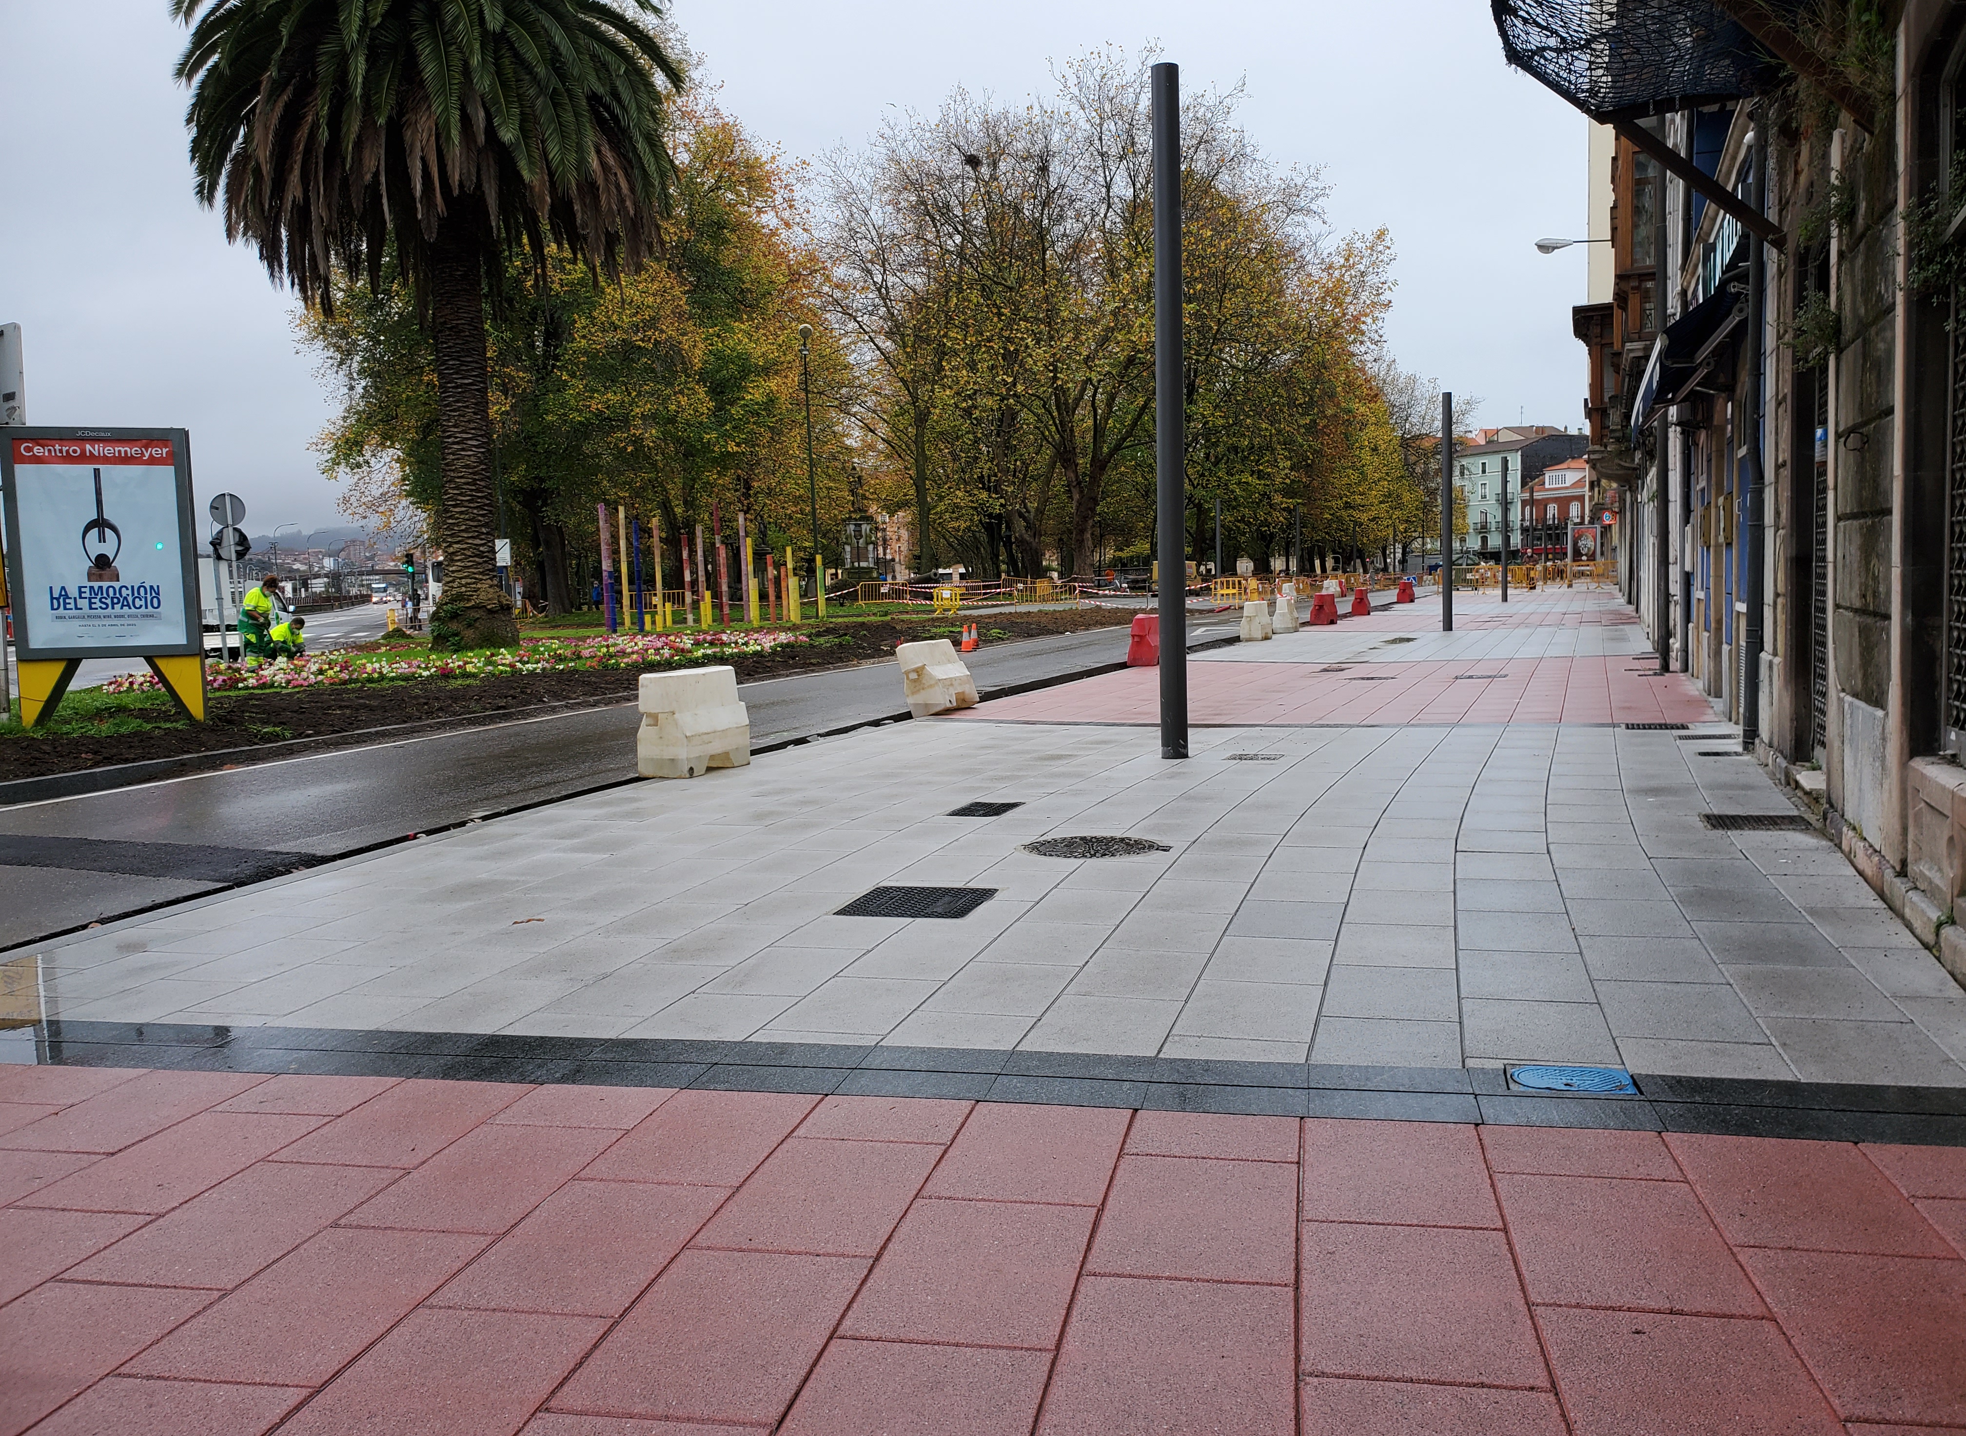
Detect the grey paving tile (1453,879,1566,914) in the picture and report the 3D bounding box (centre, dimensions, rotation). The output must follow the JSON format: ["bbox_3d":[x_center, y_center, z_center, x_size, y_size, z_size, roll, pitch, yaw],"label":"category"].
[{"bbox_3d":[2.143,0.743,6.014,0.400,0.040,0.600,0,6,18],"label":"grey paving tile"}]

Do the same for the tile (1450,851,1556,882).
[{"bbox_3d":[2.334,0.688,6.610,0.400,0.050,0.600,-1,6,17],"label":"tile"}]

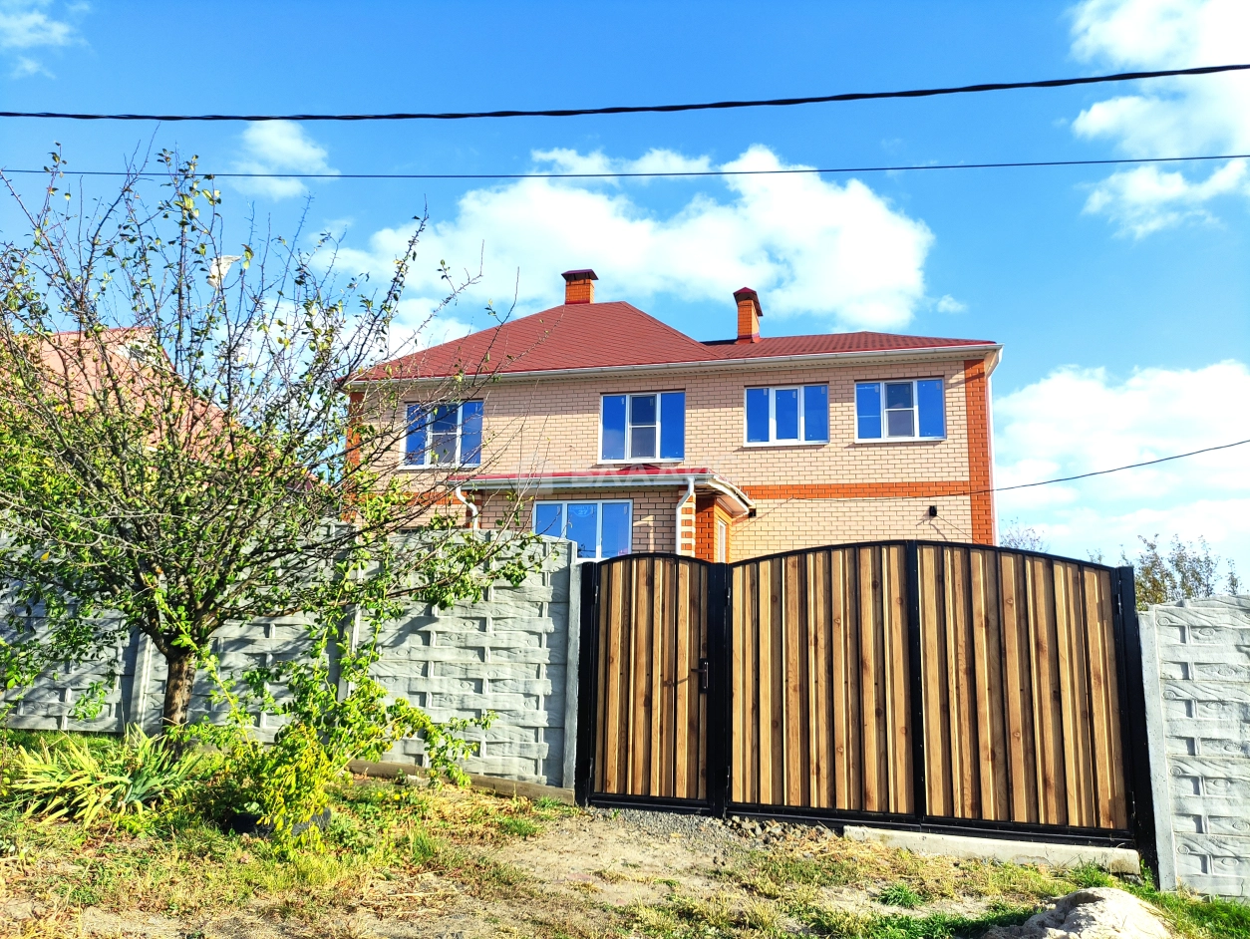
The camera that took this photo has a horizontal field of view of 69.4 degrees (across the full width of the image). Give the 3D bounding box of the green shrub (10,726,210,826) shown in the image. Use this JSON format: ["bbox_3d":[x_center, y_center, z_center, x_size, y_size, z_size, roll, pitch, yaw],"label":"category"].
[{"bbox_3d":[-3.185,1.871,5.632,1.100,0.520,0.900,6,-11,-28],"label":"green shrub"}]

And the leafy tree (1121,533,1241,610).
[{"bbox_3d":[10.674,2.706,17.292,2.100,2.900,2.000,-5,-12,31],"label":"leafy tree"}]

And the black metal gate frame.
[{"bbox_3d":[1.631,1.624,6.835,4.103,2.161,0.120,-1,-10,14],"label":"black metal gate frame"}]

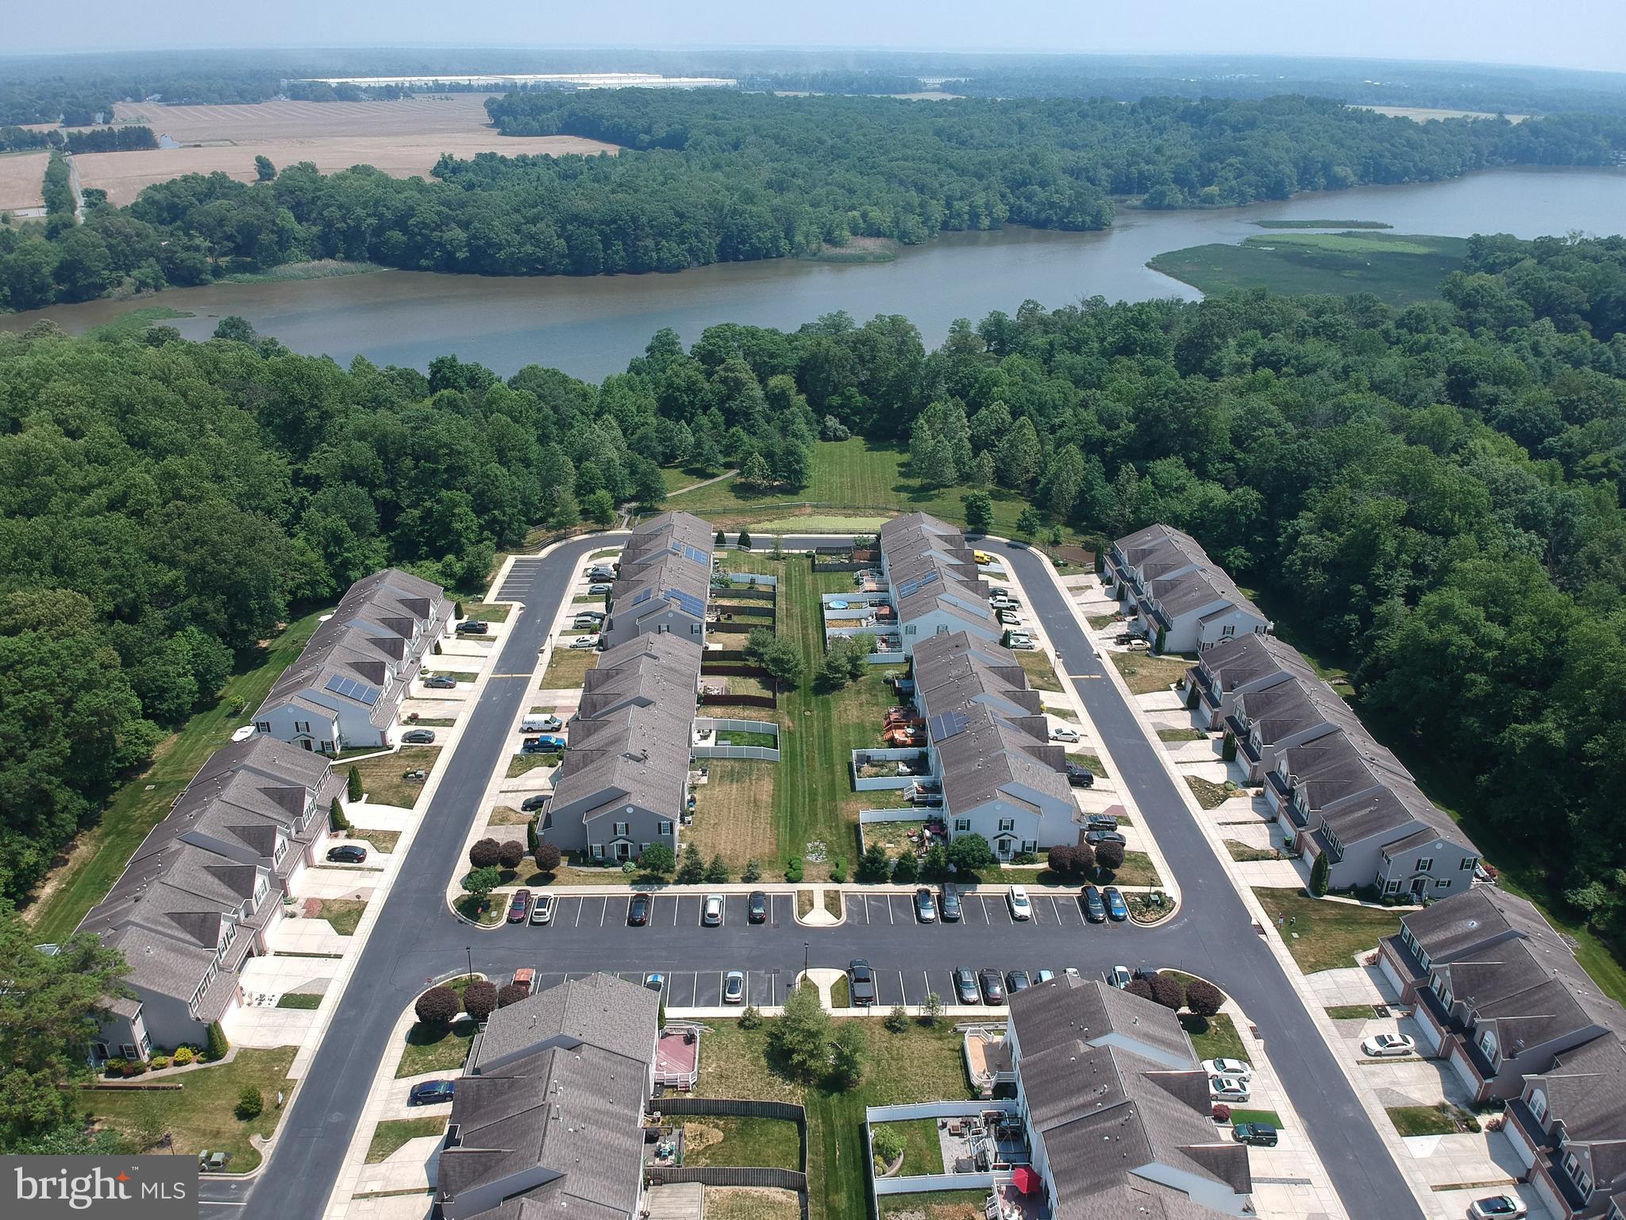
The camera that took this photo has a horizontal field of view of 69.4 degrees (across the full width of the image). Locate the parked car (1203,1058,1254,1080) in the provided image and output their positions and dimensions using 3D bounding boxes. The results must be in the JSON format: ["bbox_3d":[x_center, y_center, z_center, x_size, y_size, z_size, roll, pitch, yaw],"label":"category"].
[{"bbox_3d":[40.526,44.958,115.299,4.720,1.460,1.830,1,25,-1],"label":"parked car"}]

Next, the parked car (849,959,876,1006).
[{"bbox_3d":[5.114,39.157,124.377,1.980,1.860,5.750,0,25,-3],"label":"parked car"}]

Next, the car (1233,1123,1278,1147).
[{"bbox_3d":[40.757,48.218,108.260,3.800,1.430,1.720,1,25,-1],"label":"car"}]

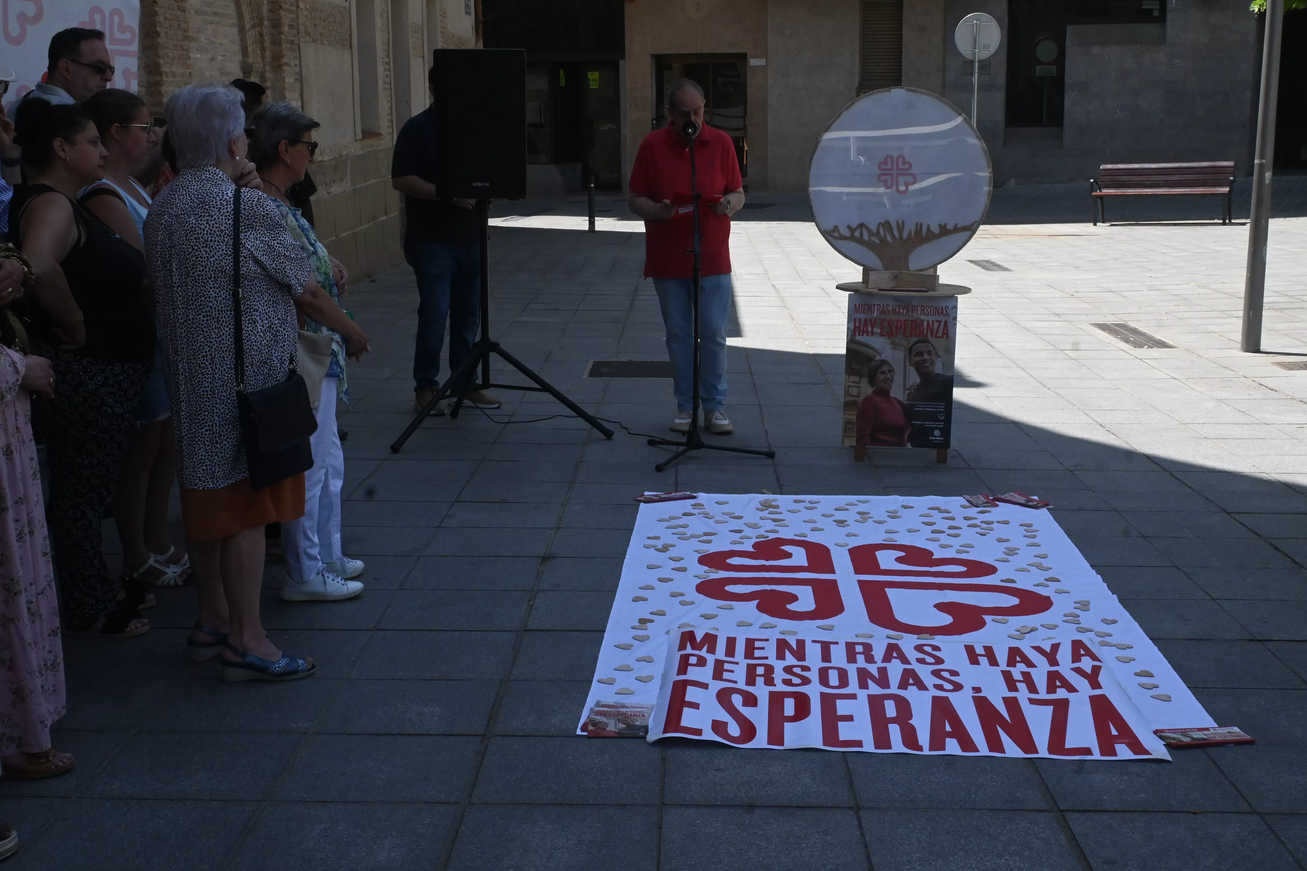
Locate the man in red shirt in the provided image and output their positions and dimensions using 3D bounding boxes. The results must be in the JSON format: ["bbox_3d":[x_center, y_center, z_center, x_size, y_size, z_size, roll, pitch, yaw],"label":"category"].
[{"bbox_3d":[0.164,-0.869,8.071,0.580,1.710,0.420,0,11,-1],"label":"man in red shirt"}]

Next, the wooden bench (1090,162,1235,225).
[{"bbox_3d":[7.223,-3.450,23.205,1.860,0.830,0.620,5,12,24],"label":"wooden bench"}]

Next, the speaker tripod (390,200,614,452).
[{"bbox_3d":[-0.670,-0.564,7.936,0.950,1.170,0.950,2,11,11],"label":"speaker tripod"}]

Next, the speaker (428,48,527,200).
[{"bbox_3d":[-0.839,-1.476,7.803,0.440,0.690,0.360,-1,11,-3],"label":"speaker"}]

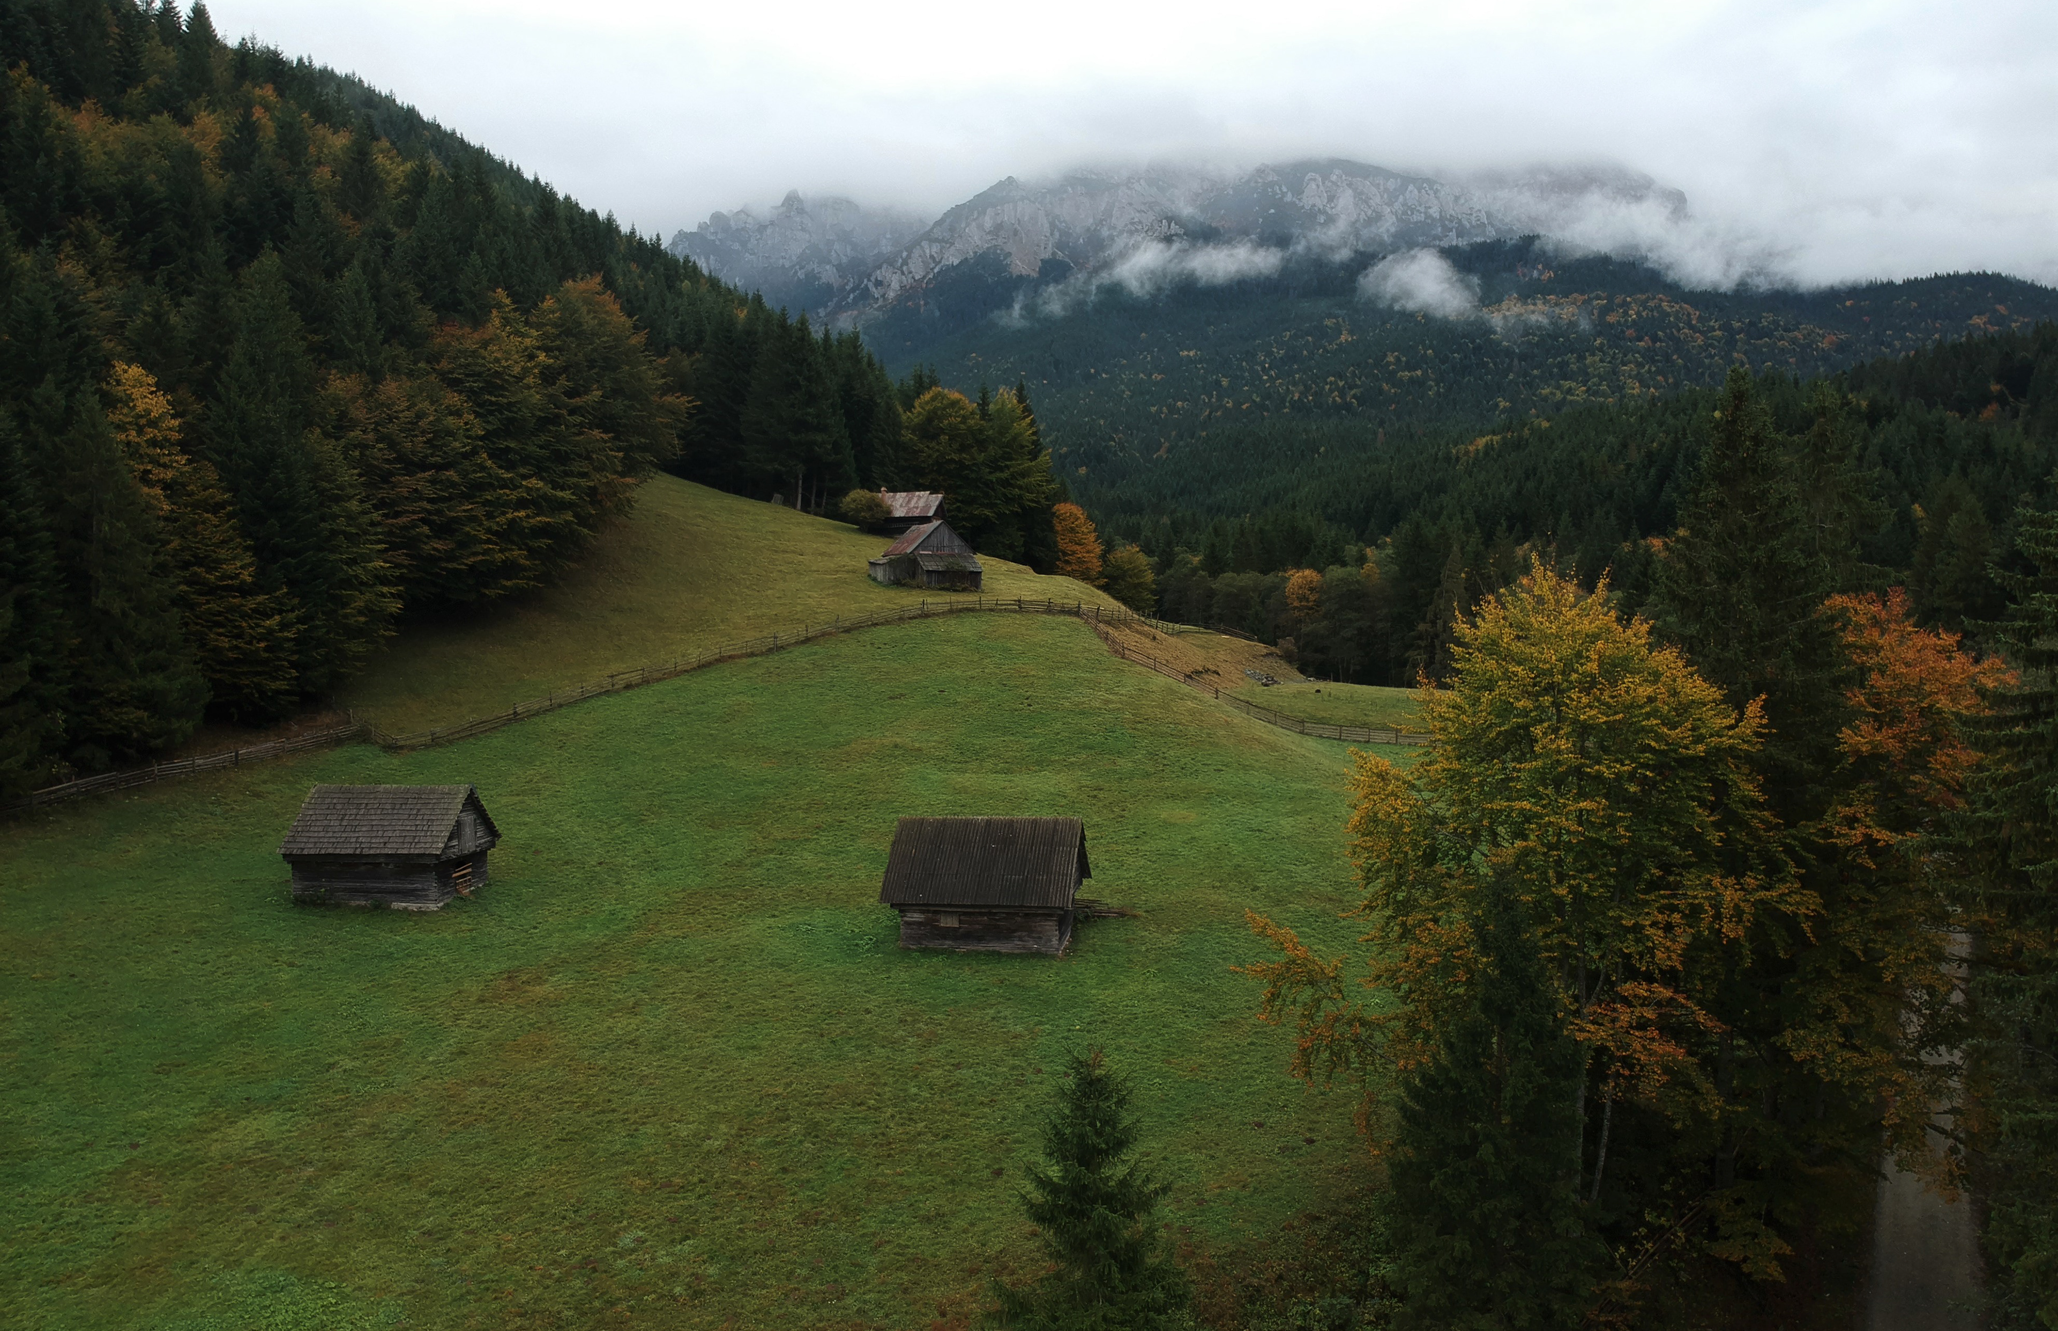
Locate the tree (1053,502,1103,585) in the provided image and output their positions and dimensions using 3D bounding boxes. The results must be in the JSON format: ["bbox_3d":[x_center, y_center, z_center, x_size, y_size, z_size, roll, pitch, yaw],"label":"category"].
[{"bbox_3d":[4.883,-11.768,148.000,5.200,8.900,5.200,-1,3,0],"label":"tree"}]

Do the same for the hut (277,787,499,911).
[{"bbox_3d":[-24.115,6.606,56.460,6.500,4.148,4.262,0,3,10],"label":"hut"}]

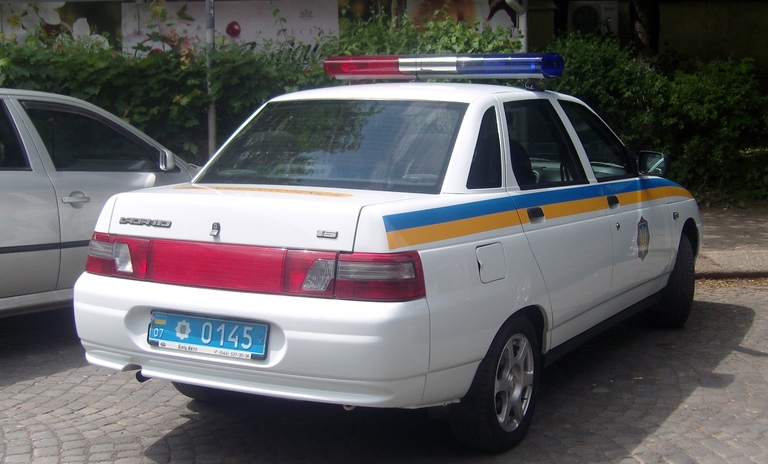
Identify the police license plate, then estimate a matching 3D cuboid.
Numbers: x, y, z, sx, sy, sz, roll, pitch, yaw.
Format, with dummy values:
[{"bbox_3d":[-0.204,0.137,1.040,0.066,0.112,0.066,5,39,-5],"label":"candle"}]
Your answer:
[{"bbox_3d":[-0.611,0.351,3.357,0.530,0.125,0.020,4,-3,31],"label":"police license plate"}]

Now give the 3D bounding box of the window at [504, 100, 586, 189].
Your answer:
[{"bbox_3d":[0.665,-0.371,4.189,0.050,0.412,0.786,-24,-6,31],"label":"window"}]

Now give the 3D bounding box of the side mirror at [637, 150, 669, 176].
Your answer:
[{"bbox_3d":[1.361,-0.346,4.928,0.165,0.125,0.090,4,8,31],"label":"side mirror"}]

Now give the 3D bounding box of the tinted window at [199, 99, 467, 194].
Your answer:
[{"bbox_3d":[-0.200,-0.367,3.958,1.170,0.060,0.528,4,47,31],"label":"tinted window"}]

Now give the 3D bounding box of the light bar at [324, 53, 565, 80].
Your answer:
[{"bbox_3d":[0.267,-0.789,4.684,1.190,0.115,0.235,4,8,31],"label":"light bar"}]

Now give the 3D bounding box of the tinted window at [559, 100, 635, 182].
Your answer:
[{"bbox_3d":[1.061,-0.447,4.839,0.050,0.424,0.741,-24,-6,31],"label":"tinted window"}]

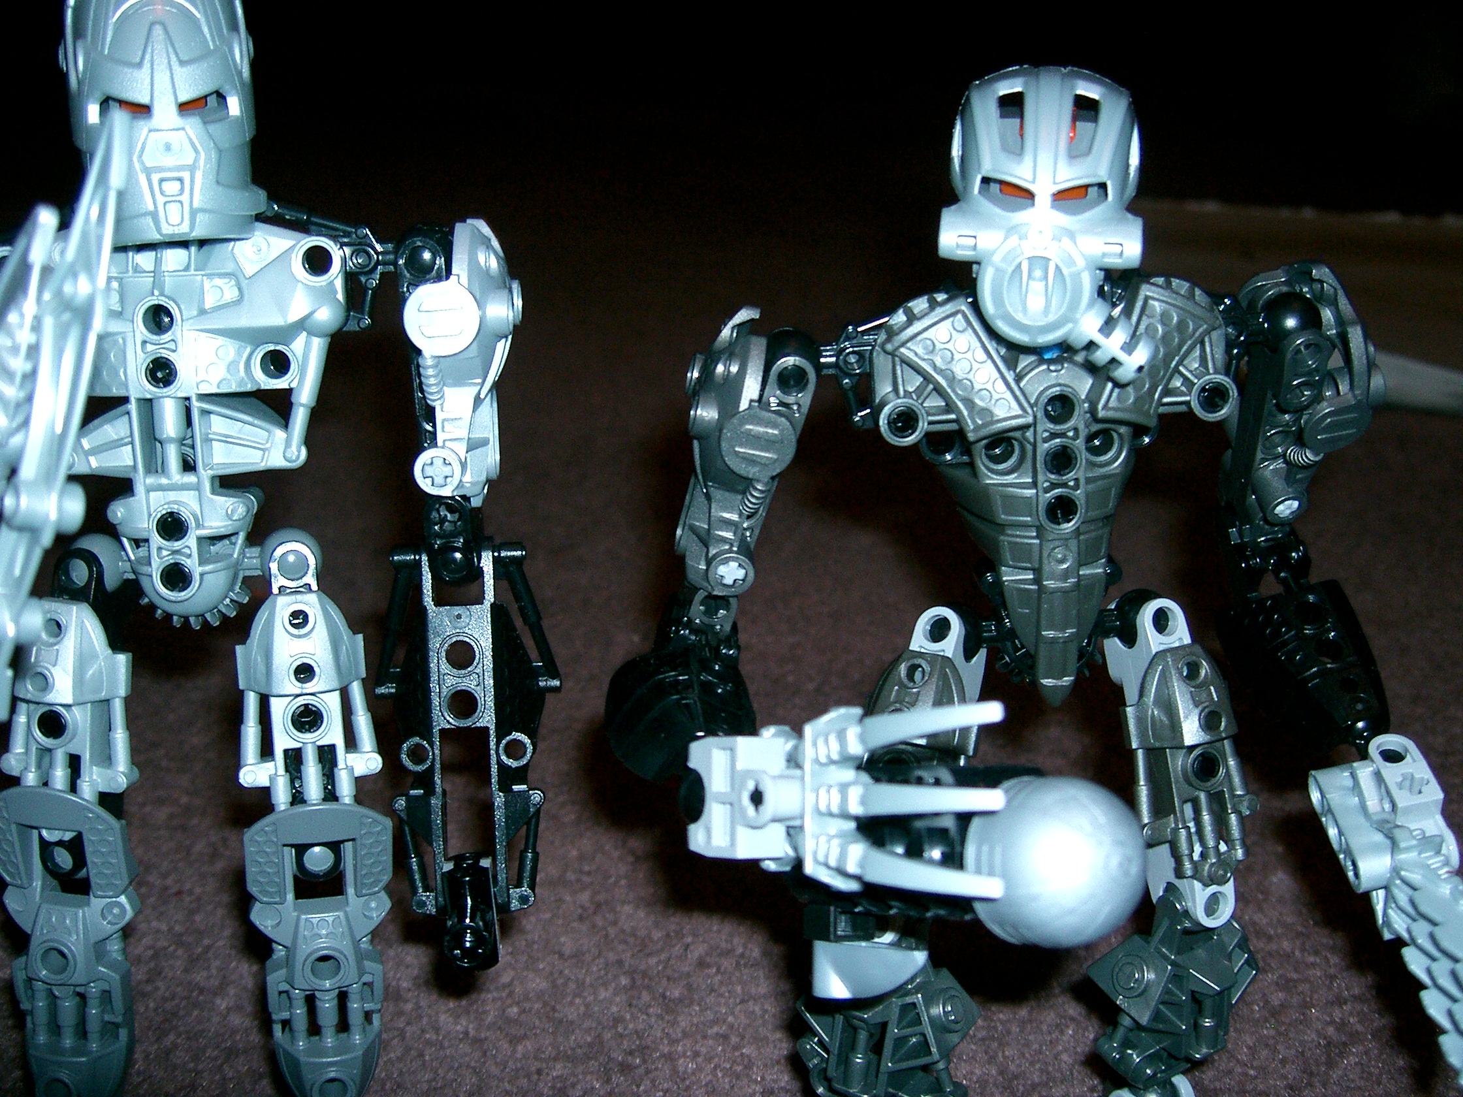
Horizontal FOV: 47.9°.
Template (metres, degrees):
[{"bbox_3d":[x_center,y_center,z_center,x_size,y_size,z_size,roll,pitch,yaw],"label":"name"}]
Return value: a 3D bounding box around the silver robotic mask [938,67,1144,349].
[{"bbox_3d":[0.048,-0.052,0.254,0.031,0.043,0.029,6,17,9],"label":"silver robotic mask"}]

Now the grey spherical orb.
[{"bbox_3d":[0.048,0.046,0.243,0.025,0.025,0.025,1,20,0],"label":"grey spherical orb"}]

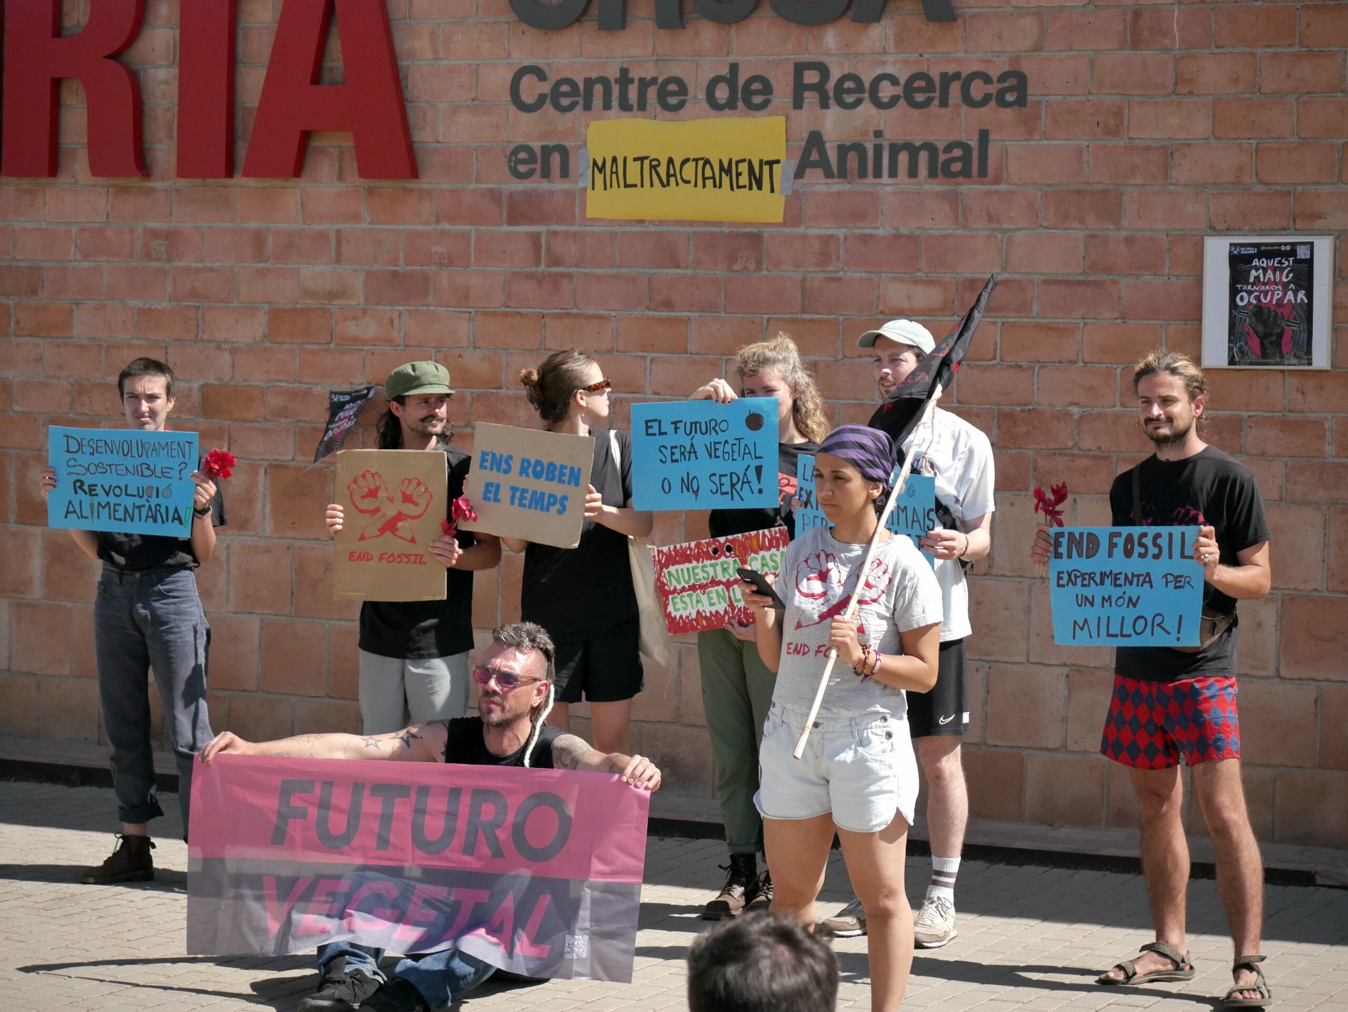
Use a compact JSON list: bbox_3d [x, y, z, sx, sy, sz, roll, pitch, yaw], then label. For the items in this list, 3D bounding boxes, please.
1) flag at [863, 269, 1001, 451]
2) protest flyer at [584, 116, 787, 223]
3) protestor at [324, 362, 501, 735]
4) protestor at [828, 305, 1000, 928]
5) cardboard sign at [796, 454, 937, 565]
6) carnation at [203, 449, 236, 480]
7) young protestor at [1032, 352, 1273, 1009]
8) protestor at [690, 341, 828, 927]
[{"bbox_3d":[0.631,-0.349,8.483,0.180,0.470,0.150,21,-9,11],"label":"flag"},{"bbox_3d":[0.039,-1.207,12.596,0.788,0.362,0.015,3,2,26],"label":"protest flyer"},{"bbox_3d":[-0.816,0.394,10.938,0.530,1.674,0.430,2,2,7],"label":"protestor"},{"bbox_3d":[0.699,0.365,10.465,0.540,1.840,0.430,3,3,30],"label":"protestor"},{"bbox_3d":[0.561,0.028,10.239,0.420,0.310,0.015,5,2,18],"label":"cardboard sign"},{"bbox_3d":[-1.429,-0.129,11.023,0.105,0.105,0.095,2,2,10],"label":"carnation"},{"bbox_3d":[1.318,0.461,9.569,0.580,1.757,0.460,3,2,27],"label":"young protestor"},{"bbox_3d":[0.260,0.372,10.756,0.500,1.781,0.450,2,2,20],"label":"protestor"}]

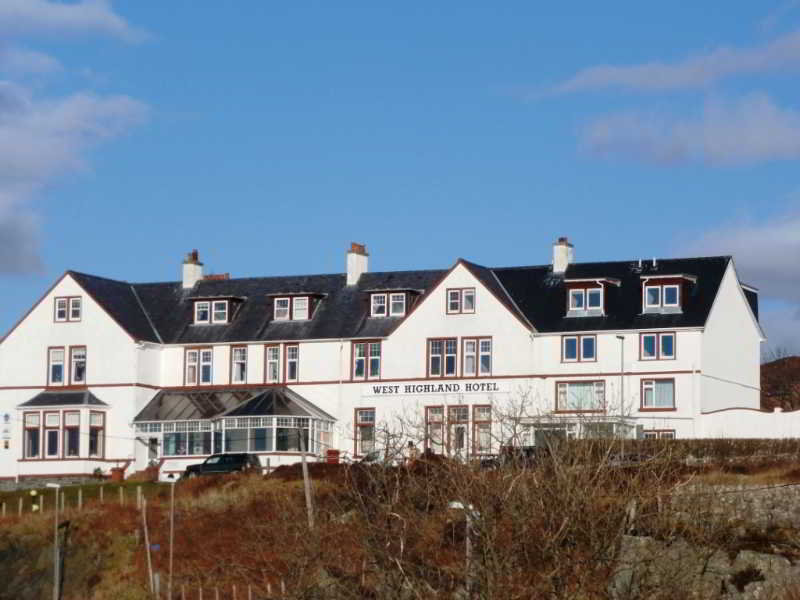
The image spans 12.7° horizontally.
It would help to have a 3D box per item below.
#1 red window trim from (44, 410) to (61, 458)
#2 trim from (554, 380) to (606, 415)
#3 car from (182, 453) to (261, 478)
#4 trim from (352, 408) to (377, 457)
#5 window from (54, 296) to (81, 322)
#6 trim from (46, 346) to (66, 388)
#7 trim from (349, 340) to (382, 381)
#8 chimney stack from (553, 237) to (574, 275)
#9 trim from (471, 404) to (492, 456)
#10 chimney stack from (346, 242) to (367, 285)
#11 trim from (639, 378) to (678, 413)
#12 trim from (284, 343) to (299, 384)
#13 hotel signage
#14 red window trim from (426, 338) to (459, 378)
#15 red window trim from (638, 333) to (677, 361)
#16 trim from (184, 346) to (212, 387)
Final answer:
[{"bbox_3d":[-19.627,7.647,202.291,1.079,2.697,0.180,-2,-6,22],"label":"red window trim"},{"bbox_3d":[9.919,5.310,195.950,2.893,1.809,0.180,-2,-6,22],"label":"trim"},{"bbox_3d":[-10.227,9.666,206.972,4.350,1.700,1.780,-2,-7,25],"label":"car"},{"bbox_3d":[-1.939,7.451,200.591,1.335,2.859,0.180,-2,-6,22],"label":"trim"},{"bbox_3d":[-20.163,0.606,218.309,1.903,1.495,0.200,-2,-7,25],"label":"window"},{"bbox_3d":[-19.618,3.827,204.850,1.157,2.370,0.180,-2,-6,22],"label":"trim"},{"bbox_3d":[-1.946,3.635,213.161,1.953,2.403,0.200,-2,-7,25],"label":"trim"},{"bbox_3d":[9.778,-2.659,214.237,1.000,2.176,1.150,-2,-7,25],"label":"chimney stack"},{"bbox_3d":[4.551,7.234,197.953,1.182,2.838,0.180,-2,-6,22],"label":"trim"},{"bbox_3d":[-2.441,-2.007,207.910,0.552,2.576,1.797,-2,-6,22],"label":"chimney stack"},{"bbox_3d":[14.023,5.170,194.282,2.076,1.821,0.180,-2,-6,22],"label":"trim"},{"bbox_3d":[-6.100,3.589,202.692,0.903,2.288,0.180,-2,-6,22],"label":"trim"},{"bbox_3d":[2.053,5.255,210.948,8.482,0.632,0.100,-2,-7,25],"label":"hotel signage"},{"bbox_3d":[2.370,3.258,199.254,1.883,2.232,0.180,-2,-6,22],"label":"red window trim"},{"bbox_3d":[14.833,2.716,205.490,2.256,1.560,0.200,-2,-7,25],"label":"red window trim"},{"bbox_3d":[-11.481,3.807,204.875,1.814,2.295,0.180,-2,-6,22],"label":"trim"}]

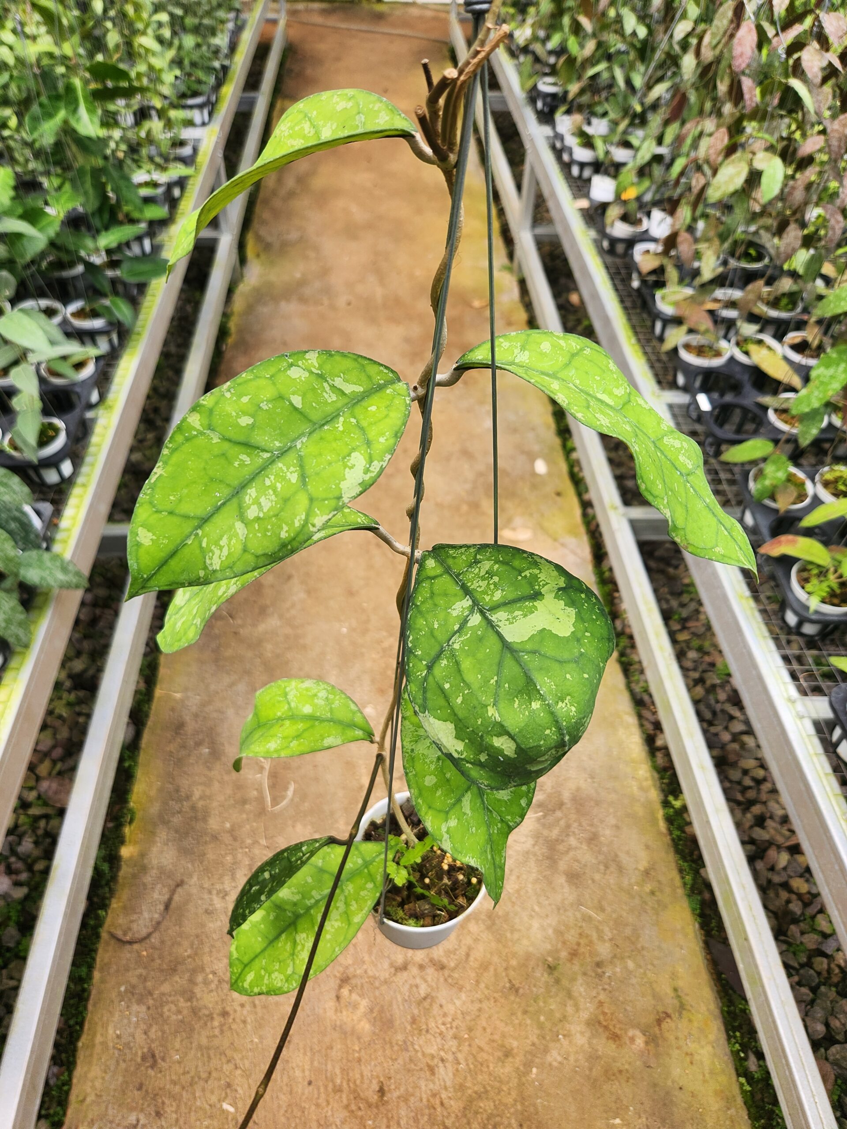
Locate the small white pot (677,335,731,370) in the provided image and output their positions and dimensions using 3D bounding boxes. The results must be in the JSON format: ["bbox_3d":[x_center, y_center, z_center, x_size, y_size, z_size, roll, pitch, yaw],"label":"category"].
[{"bbox_3d":[0.526,-0.382,1.438,0.100,0.076,0.100,2,48,-2],"label":"small white pot"}]

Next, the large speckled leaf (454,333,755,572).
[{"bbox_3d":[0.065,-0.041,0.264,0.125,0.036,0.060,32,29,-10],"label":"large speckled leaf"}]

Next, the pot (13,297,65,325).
[{"bbox_3d":[-0.779,-0.484,1.553,0.100,0.088,0.100,-2,48,-3],"label":"pot"}]

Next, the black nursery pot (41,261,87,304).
[{"bbox_3d":[-0.734,-0.589,1.555,0.102,0.080,0.102,-1,48,-4],"label":"black nursery pot"}]

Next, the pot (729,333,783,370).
[{"bbox_3d":[0.650,-0.394,1.498,0.100,0.088,0.100,1,48,-1],"label":"pot"}]

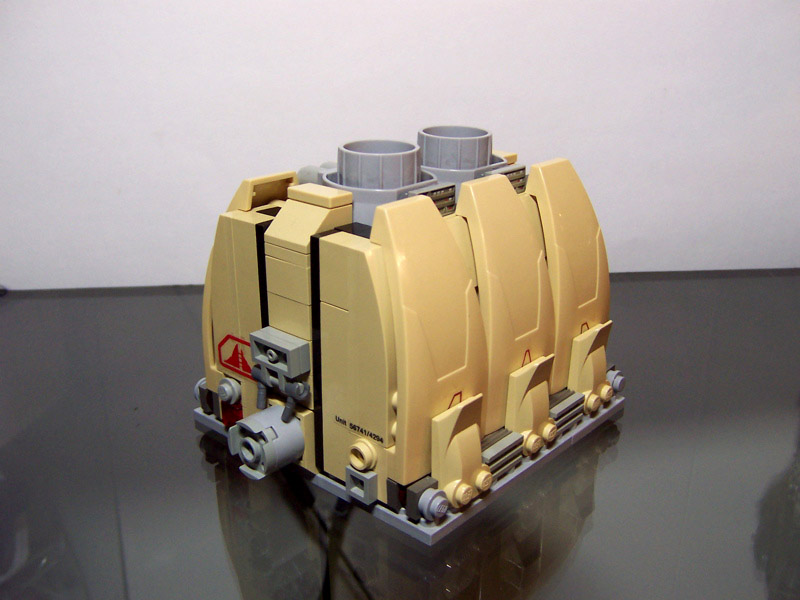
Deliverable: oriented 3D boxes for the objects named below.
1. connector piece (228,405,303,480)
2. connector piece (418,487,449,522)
[{"bbox_3d":[-0.034,0.037,0.217,0.016,0.016,0.012,18,27,38],"label":"connector piece"},{"bbox_3d":[0.009,0.050,0.201,0.005,0.008,0.008,18,27,38],"label":"connector piece"}]

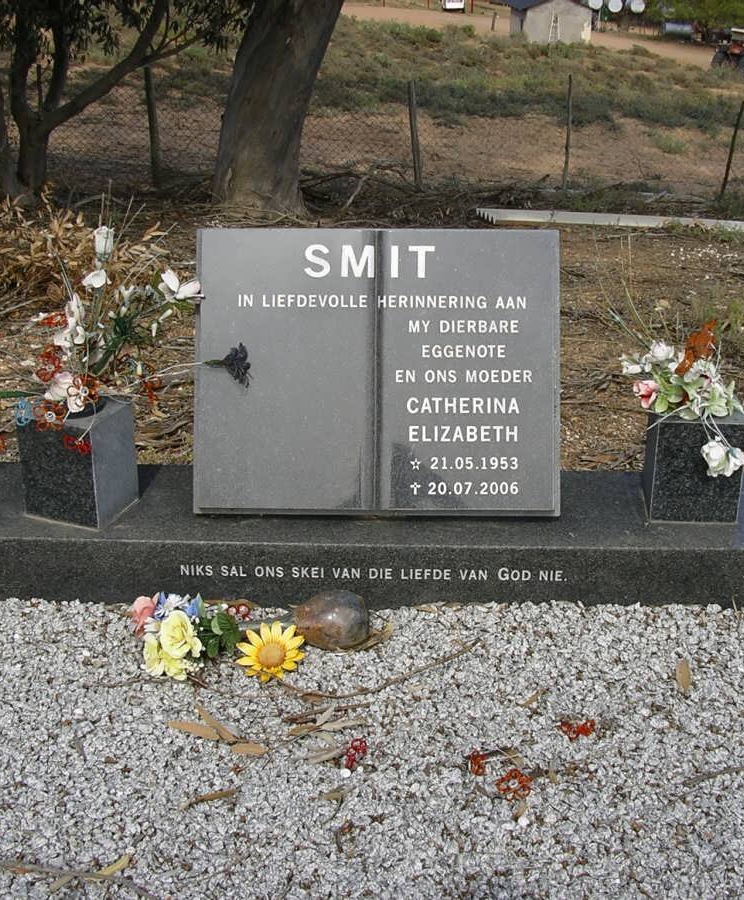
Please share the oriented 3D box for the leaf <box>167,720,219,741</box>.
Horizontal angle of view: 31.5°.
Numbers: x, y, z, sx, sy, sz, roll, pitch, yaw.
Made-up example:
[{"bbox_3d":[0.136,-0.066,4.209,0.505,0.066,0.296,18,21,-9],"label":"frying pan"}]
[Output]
[{"bbox_3d":[-0.267,0.427,2.007,0.100,0.012,0.022,12,26,23],"label":"leaf"}]

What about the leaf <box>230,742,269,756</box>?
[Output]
[{"bbox_3d":[-0.167,0.408,1.806,0.049,0.012,0.027,-4,24,-10],"label":"leaf"}]

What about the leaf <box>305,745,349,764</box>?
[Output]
[{"bbox_3d":[-0.060,0.413,1.793,0.067,0.015,0.022,-15,27,-31],"label":"leaf"}]

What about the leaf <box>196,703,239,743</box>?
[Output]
[{"bbox_3d":[-0.239,0.420,2.025,0.017,0.012,0.119,-18,30,-36],"label":"leaf"}]

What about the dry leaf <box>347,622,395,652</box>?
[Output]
[{"bbox_3d":[0.005,0.291,2.054,0.023,0.025,0.113,18,29,36],"label":"dry leaf"}]

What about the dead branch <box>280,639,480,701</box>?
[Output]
[{"bbox_3d":[0.031,0.330,1.984,0.336,0.022,0.077,-9,25,-21],"label":"dead branch"}]

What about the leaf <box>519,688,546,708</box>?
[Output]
[{"bbox_3d":[0.257,0.394,2.093,0.013,0.012,0.066,23,32,40],"label":"leaf"}]

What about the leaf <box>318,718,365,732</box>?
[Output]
[{"bbox_3d":[-0.044,0.422,2.024,0.078,0.012,0.017,-10,26,-22],"label":"leaf"}]

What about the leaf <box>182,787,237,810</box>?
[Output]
[{"bbox_3d":[-0.230,0.493,1.862,0.087,0.012,0.015,-12,27,-26],"label":"leaf"}]

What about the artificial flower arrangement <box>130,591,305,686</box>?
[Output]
[{"bbox_3d":[-0.258,0.312,2.182,0.303,0.079,0.149,1,24,0],"label":"artificial flower arrangement"}]

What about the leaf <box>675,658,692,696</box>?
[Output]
[{"bbox_3d":[0.466,0.338,1.972,0.023,0.012,0.090,9,25,19],"label":"leaf"}]

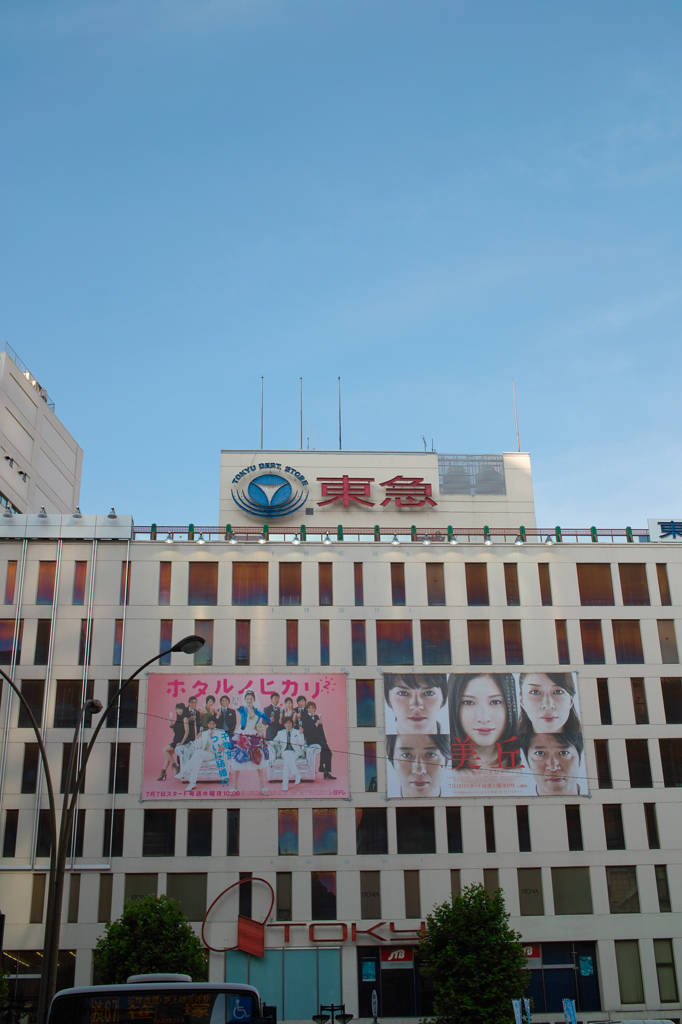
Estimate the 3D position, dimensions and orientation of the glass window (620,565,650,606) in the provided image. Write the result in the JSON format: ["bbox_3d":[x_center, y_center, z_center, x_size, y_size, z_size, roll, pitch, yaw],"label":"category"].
[{"bbox_3d":[18.421,4.544,73.036,1.742,2.845,0.150,0,-23,-3],"label":"glass window"}]

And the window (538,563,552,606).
[{"bbox_3d":[12.782,4.519,72.739,0.672,2.847,0.150,0,-23,-3],"label":"window"}]

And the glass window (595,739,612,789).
[{"bbox_3d":[15.828,15.175,70.142,0.856,2.964,0.150,0,-24,-4],"label":"glass window"}]

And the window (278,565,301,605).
[{"bbox_3d":[-3.236,4.638,75.052,1.430,2.907,0.150,0,-23,-4],"label":"window"}]

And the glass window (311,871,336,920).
[{"bbox_3d":[-0.963,22.280,67.637,1.406,2.678,0.200,0,-22,-4],"label":"glass window"}]

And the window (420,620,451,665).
[{"bbox_3d":[5.808,7.938,71.191,1.815,2.833,0.200,0,-20,-4],"label":"window"}]

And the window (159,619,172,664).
[{"bbox_3d":[-10.498,7.821,70.039,0.711,2.869,0.150,0,-23,-3],"label":"window"}]

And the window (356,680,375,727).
[{"bbox_3d":[1.567,11.807,71.958,1.139,2.949,0.200,0,-22,-4],"label":"window"}]

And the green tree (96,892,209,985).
[{"bbox_3d":[-7.113,17.825,43.128,4.268,7.023,4.268,0,-24,-4],"label":"green tree"}]

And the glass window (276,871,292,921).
[{"bbox_3d":[-3.266,22.270,67.478,0.877,2.676,0.200,0,-22,-4],"label":"glass window"}]

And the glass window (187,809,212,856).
[{"bbox_3d":[-8.055,18.241,66.426,1.391,2.614,0.200,0,-20,-4],"label":"glass window"}]

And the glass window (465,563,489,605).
[{"bbox_3d":[8.769,4.669,74.888,1.377,2.875,0.150,0,-21,-4],"label":"glass window"}]

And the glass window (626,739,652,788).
[{"bbox_3d":[17.745,14.948,69.409,1.371,2.875,0.200,0,-20,-4],"label":"glass window"}]

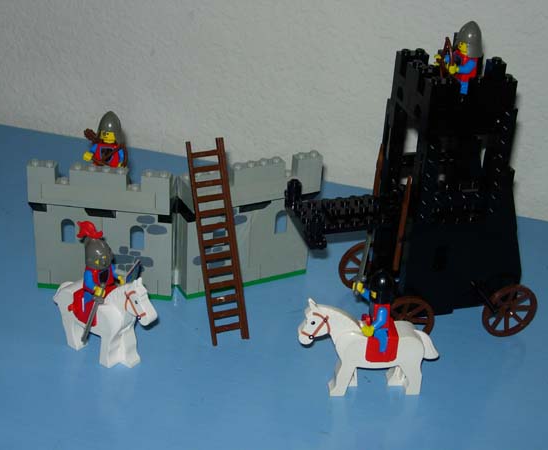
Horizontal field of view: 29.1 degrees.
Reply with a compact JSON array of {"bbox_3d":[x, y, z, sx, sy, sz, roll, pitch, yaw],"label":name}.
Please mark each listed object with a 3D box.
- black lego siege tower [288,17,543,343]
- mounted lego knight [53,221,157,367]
[{"bbox_3d":[0.080,-0.027,0.580,0.137,0.182,0.071,-5,29,-16],"label":"black lego siege tower"},{"bbox_3d":[-0.090,0.035,0.556,0.077,0.077,0.030,22,33,31],"label":"mounted lego knight"}]

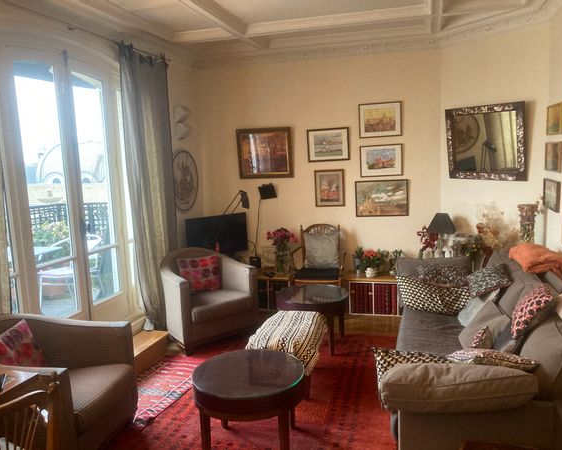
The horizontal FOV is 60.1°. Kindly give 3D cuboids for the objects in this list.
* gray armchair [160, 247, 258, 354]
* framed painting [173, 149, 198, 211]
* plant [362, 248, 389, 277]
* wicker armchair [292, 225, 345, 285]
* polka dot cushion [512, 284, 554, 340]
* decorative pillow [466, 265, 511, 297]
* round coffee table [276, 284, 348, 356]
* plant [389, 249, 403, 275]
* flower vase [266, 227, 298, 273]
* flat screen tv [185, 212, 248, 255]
[{"bbox_3d":[-0.730,0.643,4.534,0.752,0.762,0.703,-9,10,-38],"label":"gray armchair"},{"bbox_3d":[-0.985,-0.459,5.076,0.030,0.629,0.564,0,8,17],"label":"framed painting"},{"bbox_3d":[0.957,0.389,4.915,0.257,0.277,0.218,0,8,17],"label":"plant"},{"bbox_3d":[0.389,0.456,4.848,0.540,0.910,0.570,-1,8,12],"label":"wicker armchair"},{"bbox_3d":[1.506,0.509,2.913,0.130,0.350,0.360,33,16,9],"label":"polka dot cushion"},{"bbox_3d":[1.585,0.432,3.712,0.330,0.110,0.290,-22,24,10],"label":"decorative pillow"},{"bbox_3d":[0.269,0.797,4.096,0.605,0.440,0.605,-2,8,0],"label":"round coffee table"},{"bbox_3d":[1.158,0.390,4.865,0.158,0.273,0.158,0,8,17],"label":"plant"},{"bbox_3d":[0.005,0.283,5.198,0.307,0.487,0.277,0,8,17],"label":"flower vase"},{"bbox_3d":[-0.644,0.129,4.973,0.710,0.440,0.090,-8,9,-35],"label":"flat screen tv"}]

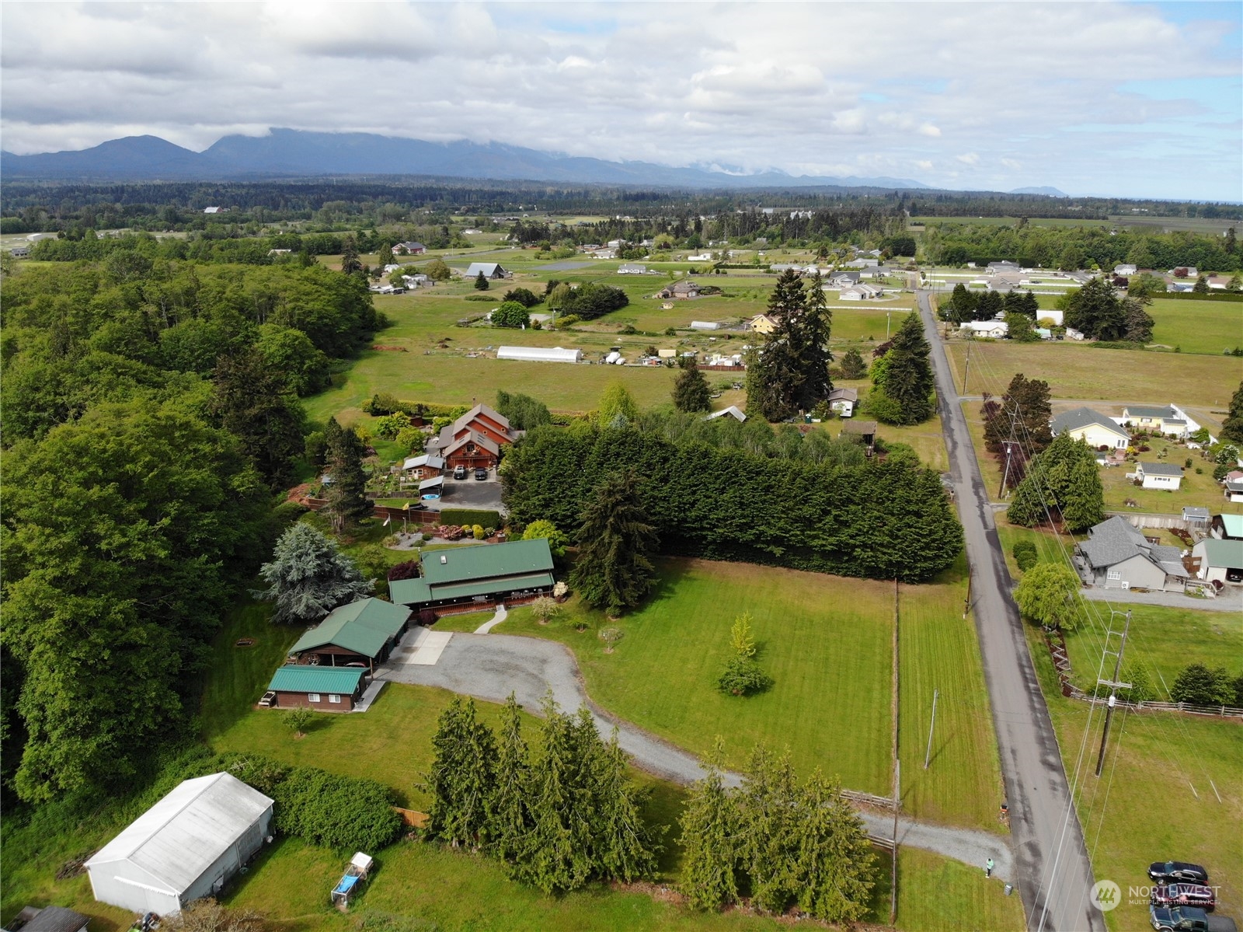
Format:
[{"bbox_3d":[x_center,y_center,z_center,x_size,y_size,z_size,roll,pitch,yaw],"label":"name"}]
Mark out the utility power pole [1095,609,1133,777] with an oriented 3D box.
[{"bbox_3d":[43.150,20.136,75.339,2.700,16.567,0.700,5,18,16],"label":"utility power pole"}]

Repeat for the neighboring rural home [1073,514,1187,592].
[{"bbox_3d":[77.621,13.079,131.789,13.600,5.700,16.000,6,19,16],"label":"neighboring rural home"}]

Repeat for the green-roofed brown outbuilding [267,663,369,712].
[{"bbox_3d":[-31.010,22.581,88.899,8.829,3.175,4.715,1,18,4],"label":"green-roofed brown outbuilding"}]

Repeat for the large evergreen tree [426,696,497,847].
[{"bbox_3d":[-12.248,23.919,67.048,5.400,13.921,5.400,0,18,0],"label":"large evergreen tree"}]

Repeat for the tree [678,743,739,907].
[{"bbox_3d":[7.119,28.192,67.905,5.200,14.800,5.200,1,18,0],"label":"tree"}]

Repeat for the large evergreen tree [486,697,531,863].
[{"bbox_3d":[-10.089,27.084,75.606,4.579,16.429,4.579,1,18,0],"label":"large evergreen tree"}]

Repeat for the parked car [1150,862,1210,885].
[{"bbox_3d":[48.728,35.675,75.340,4.500,1.600,1.820,5,19,13],"label":"parked car"}]

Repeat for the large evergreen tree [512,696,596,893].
[{"bbox_3d":[-5.784,27.245,72.972,7.236,17.853,7.236,1,18,0],"label":"large evergreen tree"}]

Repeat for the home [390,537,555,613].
[{"bbox_3d":[-21.906,15.541,125.848,22.589,6.982,11.397,-5,19,-18],"label":"home"}]

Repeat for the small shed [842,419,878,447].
[{"bbox_3d":[50.534,-6.696,182.136,6.800,3.500,6.200,5,18,16],"label":"small shed"}]

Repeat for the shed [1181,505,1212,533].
[{"bbox_3d":[99.717,8.785,150.028,3.700,3.100,2.600,5,18,13],"label":"shed"}]

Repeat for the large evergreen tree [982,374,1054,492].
[{"bbox_3d":[72.583,-7.380,157.746,12.000,19.657,12.000,0,18,0],"label":"large evergreen tree"}]

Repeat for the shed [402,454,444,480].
[{"bbox_3d":[-40.512,0.183,177.106,7.804,4.004,6.263,-2,18,-7],"label":"shed"}]

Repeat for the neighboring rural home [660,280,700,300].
[{"bbox_3d":[31.551,-96.336,471.189,18.996,6.982,17.455,-3,18,-11],"label":"neighboring rural home"}]

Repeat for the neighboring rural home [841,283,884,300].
[{"bbox_3d":[134.869,-97.655,481.694,17.455,5.339,25.670,8,19,22],"label":"neighboring rural home"}]

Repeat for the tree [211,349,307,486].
[{"bbox_3d":[-61.651,-7.890,148.474,14.000,25.188,14.000,0,18,0],"label":"tree"}]

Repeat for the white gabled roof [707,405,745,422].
[{"bbox_3d":[26.425,-11.465,213.331,9.036,5.237,6.058,6,19,17],"label":"white gabled roof"}]

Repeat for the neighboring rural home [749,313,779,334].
[{"bbox_3d":[56.158,-55.382,329.960,11.200,7.400,13.500,6,18,17],"label":"neighboring rural home"}]

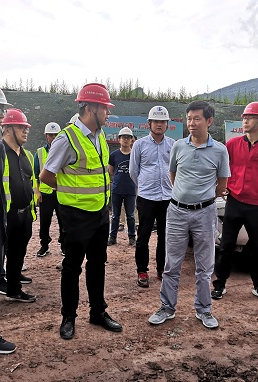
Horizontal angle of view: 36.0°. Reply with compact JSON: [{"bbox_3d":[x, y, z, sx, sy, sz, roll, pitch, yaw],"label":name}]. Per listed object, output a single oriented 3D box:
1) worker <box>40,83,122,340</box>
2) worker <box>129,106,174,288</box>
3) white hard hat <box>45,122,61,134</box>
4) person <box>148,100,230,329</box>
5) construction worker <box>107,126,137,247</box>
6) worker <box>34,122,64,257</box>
[{"bbox_3d":[-0.325,0.131,2.900,0.460,1.800,0.550,6,7,44],"label":"worker"},{"bbox_3d":[0.270,0.037,4.100,0.540,1.785,0.380,1,5,-2],"label":"worker"},{"bbox_3d":[-1.010,-0.825,5.240,0.220,0.160,0.280,1,5,-10],"label":"white hard hat"},{"bbox_3d":[0.477,0.165,3.130,0.600,1.725,0.420,3,5,17],"label":"person"},{"bbox_3d":[-0.075,-0.080,6.000,0.520,1.745,0.340,1,5,0],"label":"construction worker"},{"bbox_3d":[-1.010,-0.034,5.330,0.520,1.750,0.380,1,5,-10],"label":"worker"}]

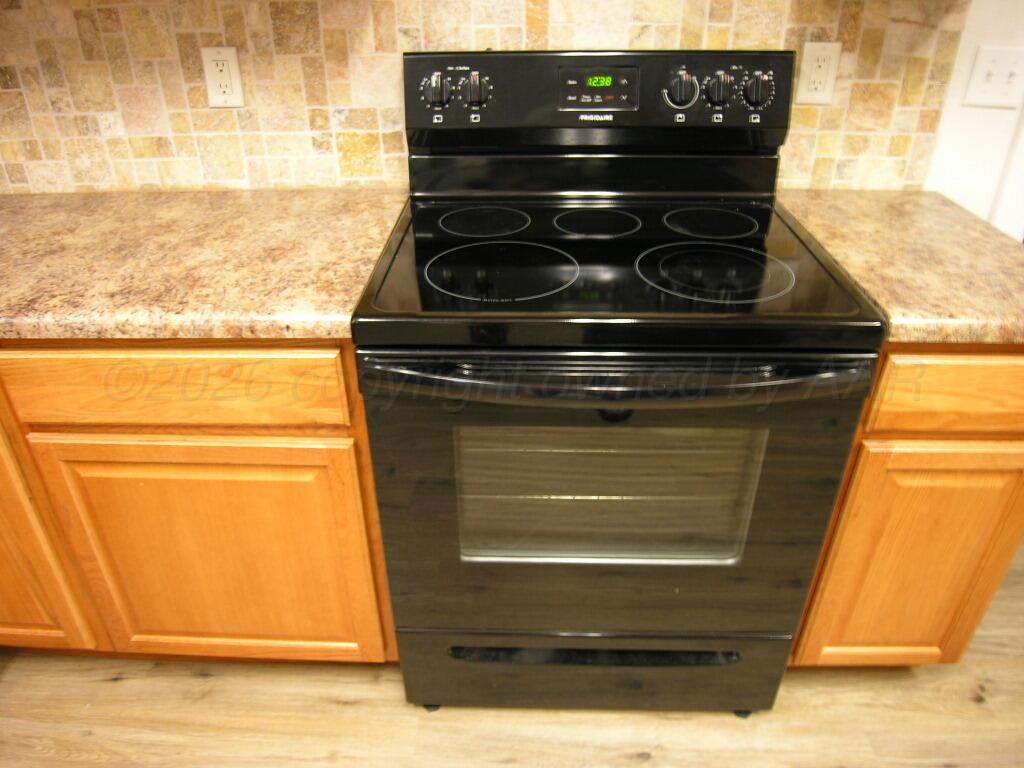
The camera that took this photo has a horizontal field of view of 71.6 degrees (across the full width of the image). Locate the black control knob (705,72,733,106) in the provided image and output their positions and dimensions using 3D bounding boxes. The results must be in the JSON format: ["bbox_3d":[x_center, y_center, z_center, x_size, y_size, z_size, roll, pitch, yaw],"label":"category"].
[{"bbox_3d":[0.404,-0.568,1.367,0.046,0.046,0.029,0,13,2],"label":"black control knob"}]

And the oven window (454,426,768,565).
[{"bbox_3d":[0.155,0.189,1.181,0.490,0.295,0.020,0,32,2],"label":"oven window"}]

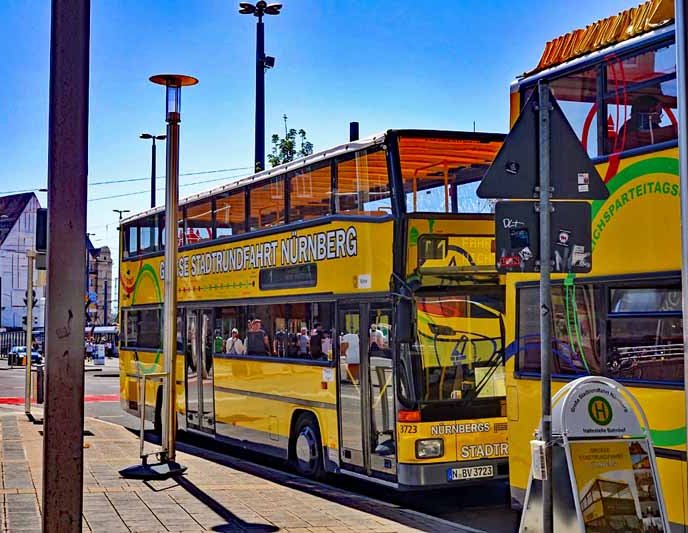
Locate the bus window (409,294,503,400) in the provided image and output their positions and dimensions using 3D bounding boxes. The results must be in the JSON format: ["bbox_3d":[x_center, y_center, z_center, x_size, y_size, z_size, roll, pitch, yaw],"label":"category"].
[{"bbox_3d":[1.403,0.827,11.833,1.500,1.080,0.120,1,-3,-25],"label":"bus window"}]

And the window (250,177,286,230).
[{"bbox_3d":[-0.975,-0.788,14.815,0.070,0.600,1.230,1,-3,-25],"label":"window"}]

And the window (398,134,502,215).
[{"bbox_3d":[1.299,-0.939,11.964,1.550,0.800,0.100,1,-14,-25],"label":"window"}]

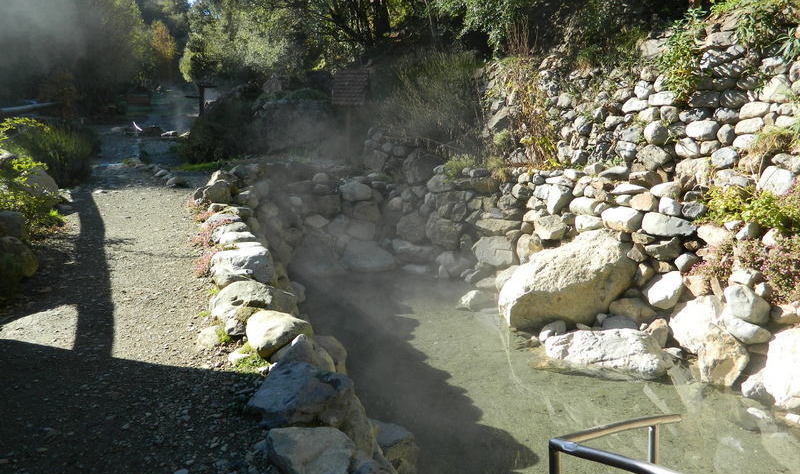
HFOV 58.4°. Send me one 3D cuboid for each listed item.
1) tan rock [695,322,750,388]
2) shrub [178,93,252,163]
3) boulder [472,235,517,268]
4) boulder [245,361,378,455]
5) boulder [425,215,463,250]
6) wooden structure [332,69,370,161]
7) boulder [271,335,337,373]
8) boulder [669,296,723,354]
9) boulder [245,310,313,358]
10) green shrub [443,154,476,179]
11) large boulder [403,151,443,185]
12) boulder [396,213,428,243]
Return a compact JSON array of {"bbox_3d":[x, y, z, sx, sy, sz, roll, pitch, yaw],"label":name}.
[{"bbox_3d":[2.363,0.868,5.250,0.370,0.410,0.320,3,13,25],"label":"tan rock"},{"bbox_3d":[-4.198,-2.469,16.300,1.700,1.500,1.500,-5,12,-14],"label":"shrub"},{"bbox_3d":[1.101,0.169,8.350,0.500,0.350,0.380,-1,12,8],"label":"boulder"},{"bbox_3d":[-0.488,0.946,3.950,0.640,0.430,0.460,-5,12,-17],"label":"boulder"},{"bbox_3d":[0.601,-0.062,9.900,0.500,0.470,0.420,-1,12,0],"label":"boulder"},{"bbox_3d":[-0.988,-2.486,14.600,0.740,1.880,0.700,1,12,12],"label":"wooden structure"},{"bbox_3d":[-0.586,0.726,4.350,0.400,0.320,0.380,-5,12,-17],"label":"boulder"},{"bbox_3d":[2.318,0.684,5.600,0.430,0.420,0.380,3,13,23],"label":"boulder"},{"bbox_3d":[-0.789,0.626,4.650,0.430,0.280,0.360,-4,12,-10],"label":"boulder"},{"bbox_3d":[0.781,-0.925,9.400,0.430,0.310,0.380,-1,12,5],"label":"green shrub"},{"bbox_3d":[0.352,-1.071,11.200,0.600,0.520,0.480,-1,12,0],"label":"large boulder"},{"bbox_3d":[0.174,-0.133,10.000,0.440,0.450,0.400,-1,12,0],"label":"boulder"}]

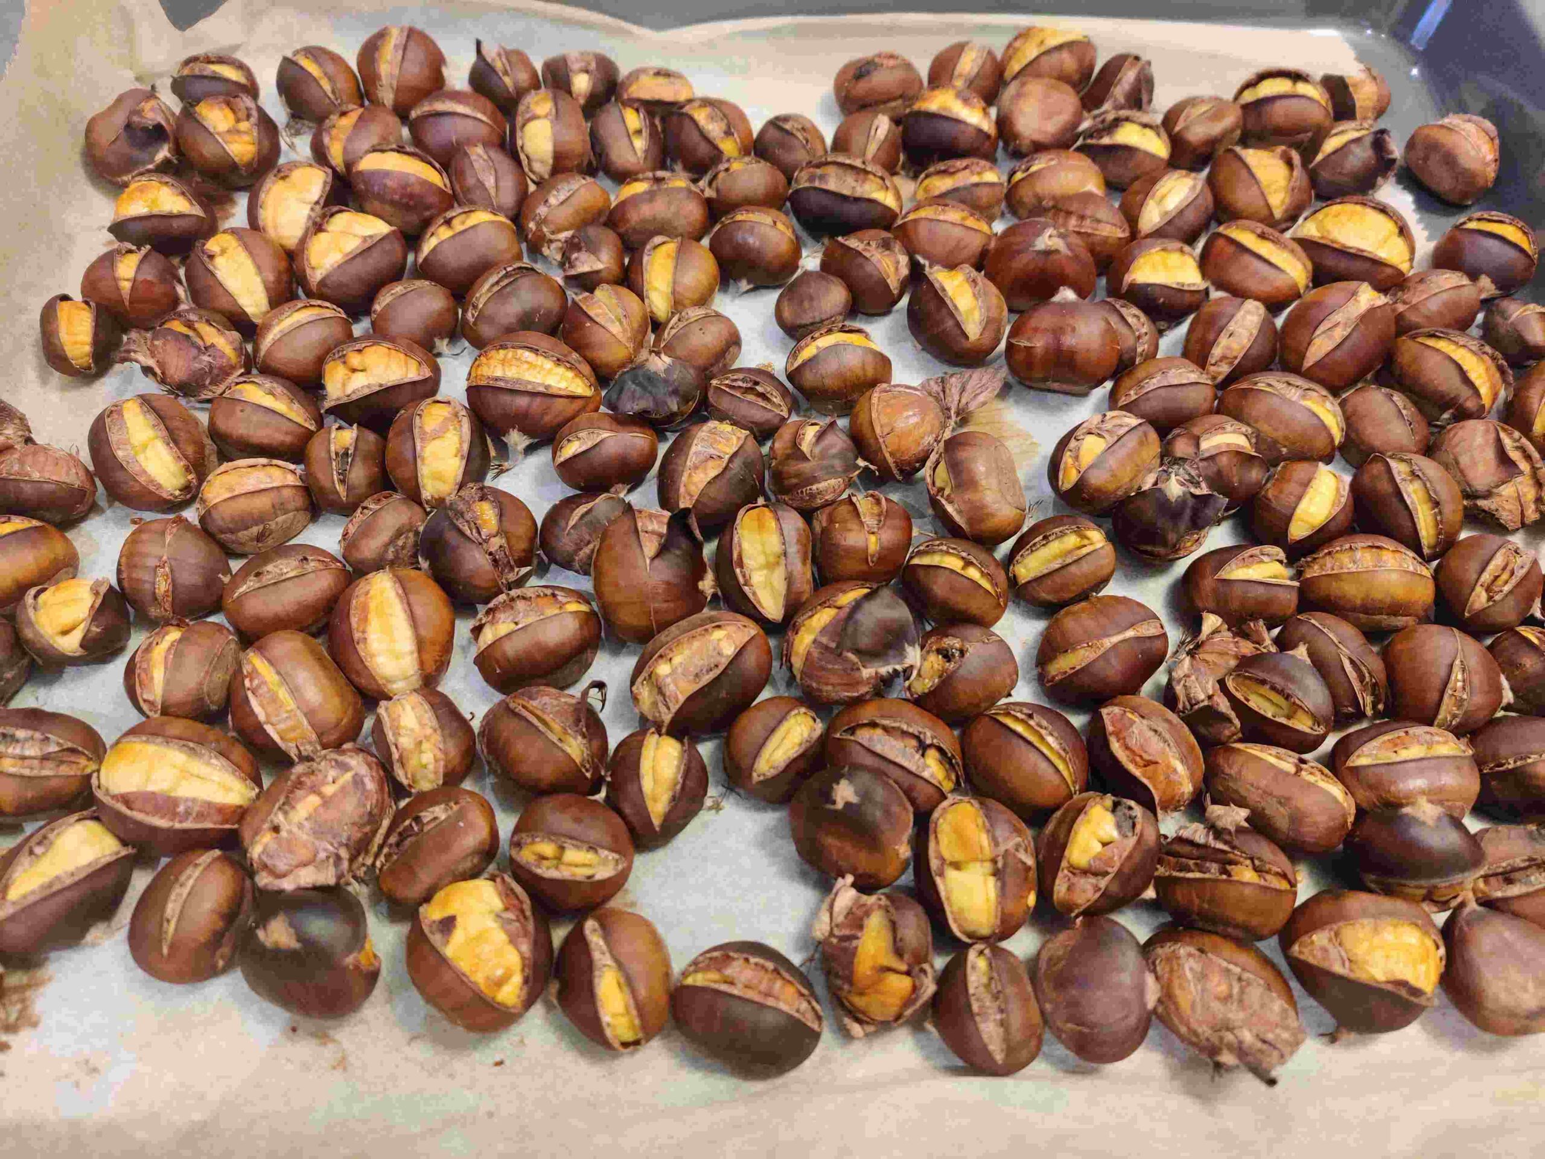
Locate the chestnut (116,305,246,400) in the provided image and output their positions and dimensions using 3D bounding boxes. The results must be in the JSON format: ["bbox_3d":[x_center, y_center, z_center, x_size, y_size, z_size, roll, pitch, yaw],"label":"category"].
[{"bbox_3d":[-0.164,-0.063,0.335,0.034,0.024,0.028,9,58,6],"label":"chestnut"}]

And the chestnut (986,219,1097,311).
[{"bbox_3d":[0.079,-0.092,0.354,0.032,0.025,0.028,0,60,1],"label":"chestnut"}]

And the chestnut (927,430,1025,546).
[{"bbox_3d":[0.054,-0.024,0.320,0.025,0.026,0.032,-17,59,-11],"label":"chestnut"}]

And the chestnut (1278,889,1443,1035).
[{"bbox_3d":[0.121,0.079,0.249,0.031,0.025,0.029,8,57,5],"label":"chestnut"}]

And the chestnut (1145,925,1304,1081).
[{"bbox_3d":[0.094,0.087,0.253,0.032,0.024,0.025,39,68,21],"label":"chestnut"}]

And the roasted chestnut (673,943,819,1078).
[{"bbox_3d":[-0.005,0.086,0.241,0.032,0.022,0.023,24,61,14],"label":"roasted chestnut"}]

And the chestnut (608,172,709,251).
[{"bbox_3d":[-0.035,-0.114,0.374,0.030,0.023,0.025,0,57,0],"label":"chestnut"}]

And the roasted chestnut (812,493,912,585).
[{"bbox_3d":[0.023,-0.010,0.307,0.025,0.021,0.025,0,57,0],"label":"roasted chestnut"}]

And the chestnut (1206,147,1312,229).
[{"bbox_3d":[0.156,-0.126,0.387,0.032,0.025,0.025,31,64,17],"label":"chestnut"}]

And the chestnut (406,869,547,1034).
[{"bbox_3d":[-0.060,0.076,0.246,0.027,0.025,0.033,-34,64,-19],"label":"chestnut"}]

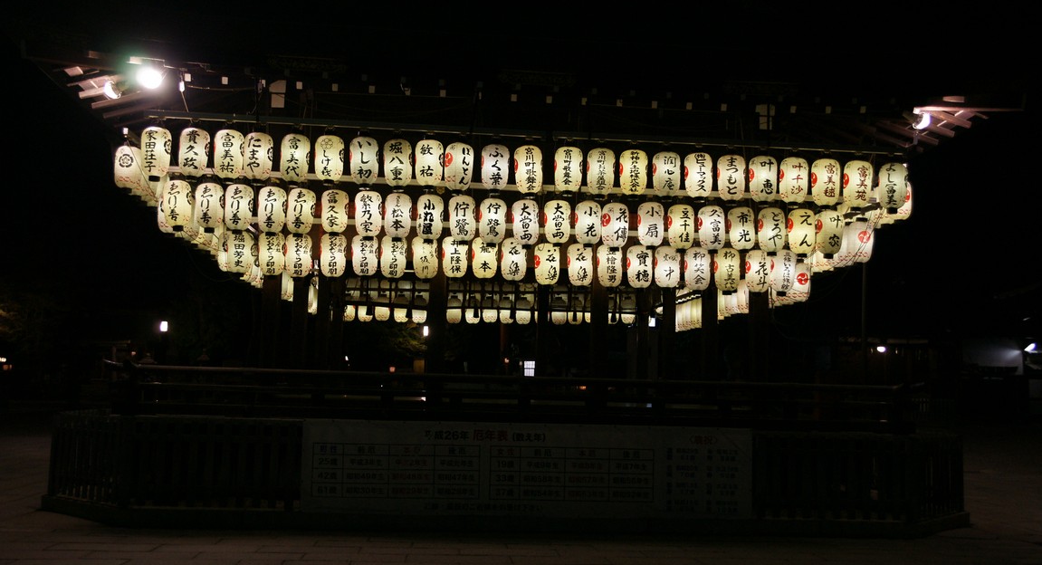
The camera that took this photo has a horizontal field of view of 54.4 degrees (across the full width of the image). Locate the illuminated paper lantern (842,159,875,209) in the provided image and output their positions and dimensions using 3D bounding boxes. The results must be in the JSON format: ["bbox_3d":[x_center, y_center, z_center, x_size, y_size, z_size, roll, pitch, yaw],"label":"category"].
[{"bbox_3d":[3.934,-1.144,11.804,0.335,0.585,0.335,2,-5,-4],"label":"illuminated paper lantern"}]

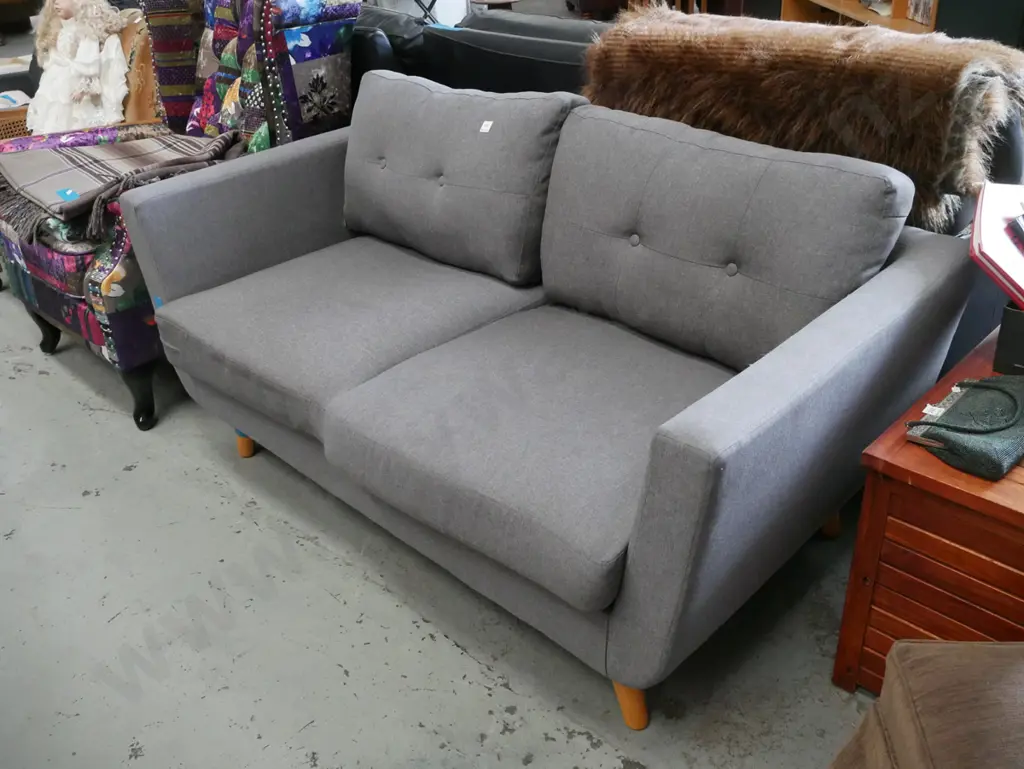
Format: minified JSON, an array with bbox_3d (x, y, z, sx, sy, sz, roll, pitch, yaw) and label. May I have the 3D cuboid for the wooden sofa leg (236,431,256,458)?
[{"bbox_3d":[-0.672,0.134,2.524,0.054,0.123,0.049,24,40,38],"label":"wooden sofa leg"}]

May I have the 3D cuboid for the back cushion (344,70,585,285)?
[{"bbox_3d":[-0.121,-0.490,2.392,0.671,0.432,0.157,24,24,38],"label":"back cushion"}]

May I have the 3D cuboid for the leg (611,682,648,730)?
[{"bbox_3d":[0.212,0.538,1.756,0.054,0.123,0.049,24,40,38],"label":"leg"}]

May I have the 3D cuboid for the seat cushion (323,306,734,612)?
[{"bbox_3d":[0.137,0.072,1.901,0.672,0.120,0.682,24,40,38],"label":"seat cushion"}]

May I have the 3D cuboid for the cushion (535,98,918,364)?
[{"bbox_3d":[0.377,-0.271,1.972,0.681,0.443,0.160,24,24,38],"label":"cushion"}]

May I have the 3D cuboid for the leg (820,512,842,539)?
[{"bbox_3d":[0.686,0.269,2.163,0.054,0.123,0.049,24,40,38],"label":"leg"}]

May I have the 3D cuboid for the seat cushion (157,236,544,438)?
[{"bbox_3d":[-0.336,-0.144,2.312,0.668,0.120,0.679,24,40,38],"label":"seat cushion"}]

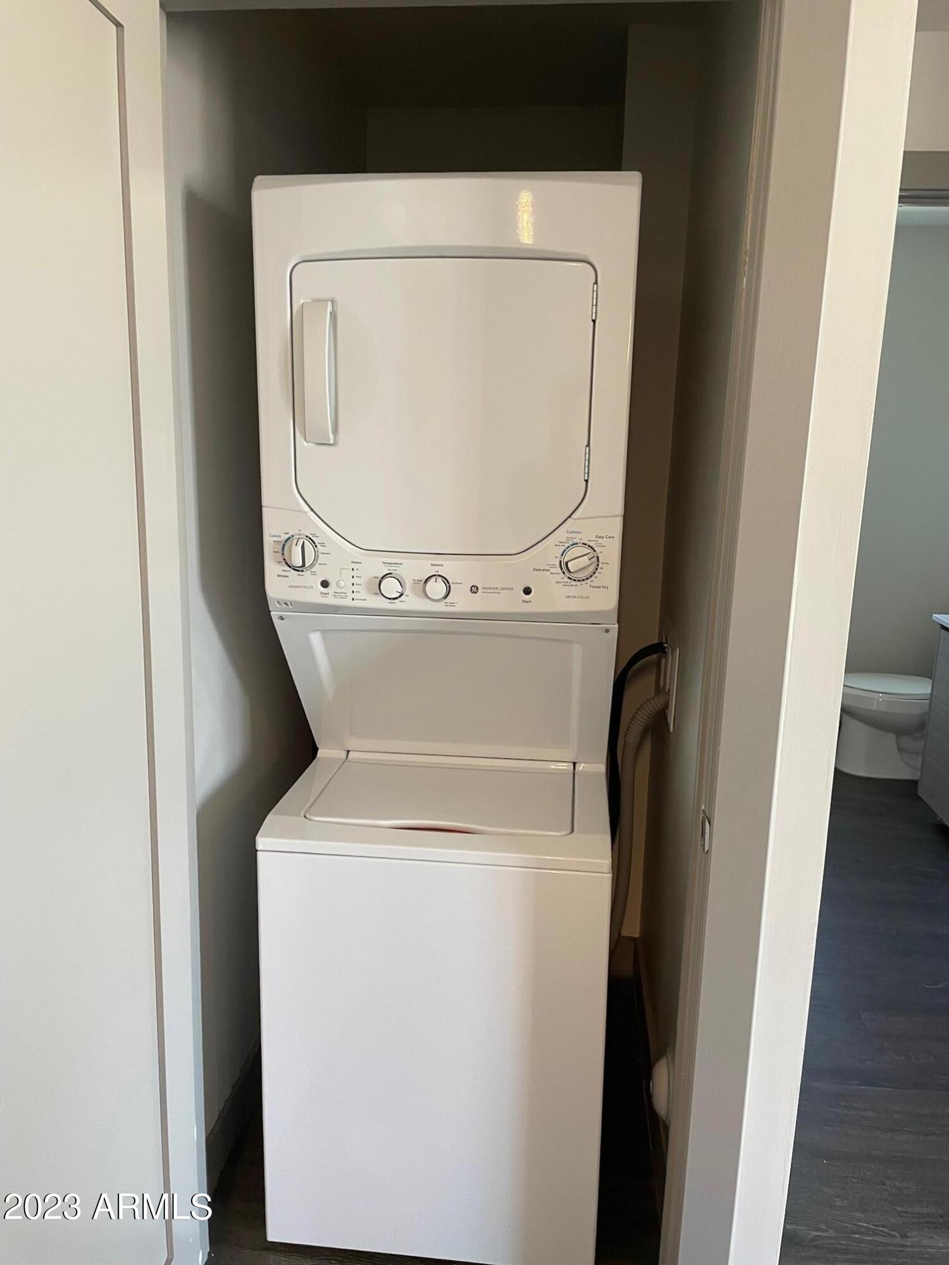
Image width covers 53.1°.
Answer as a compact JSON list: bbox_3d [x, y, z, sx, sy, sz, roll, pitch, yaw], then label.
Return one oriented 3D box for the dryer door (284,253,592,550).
[{"bbox_3d":[-0.056,-0.356,1.518,0.486,0.464,0.070,2,11,6],"label":"dryer door"}]

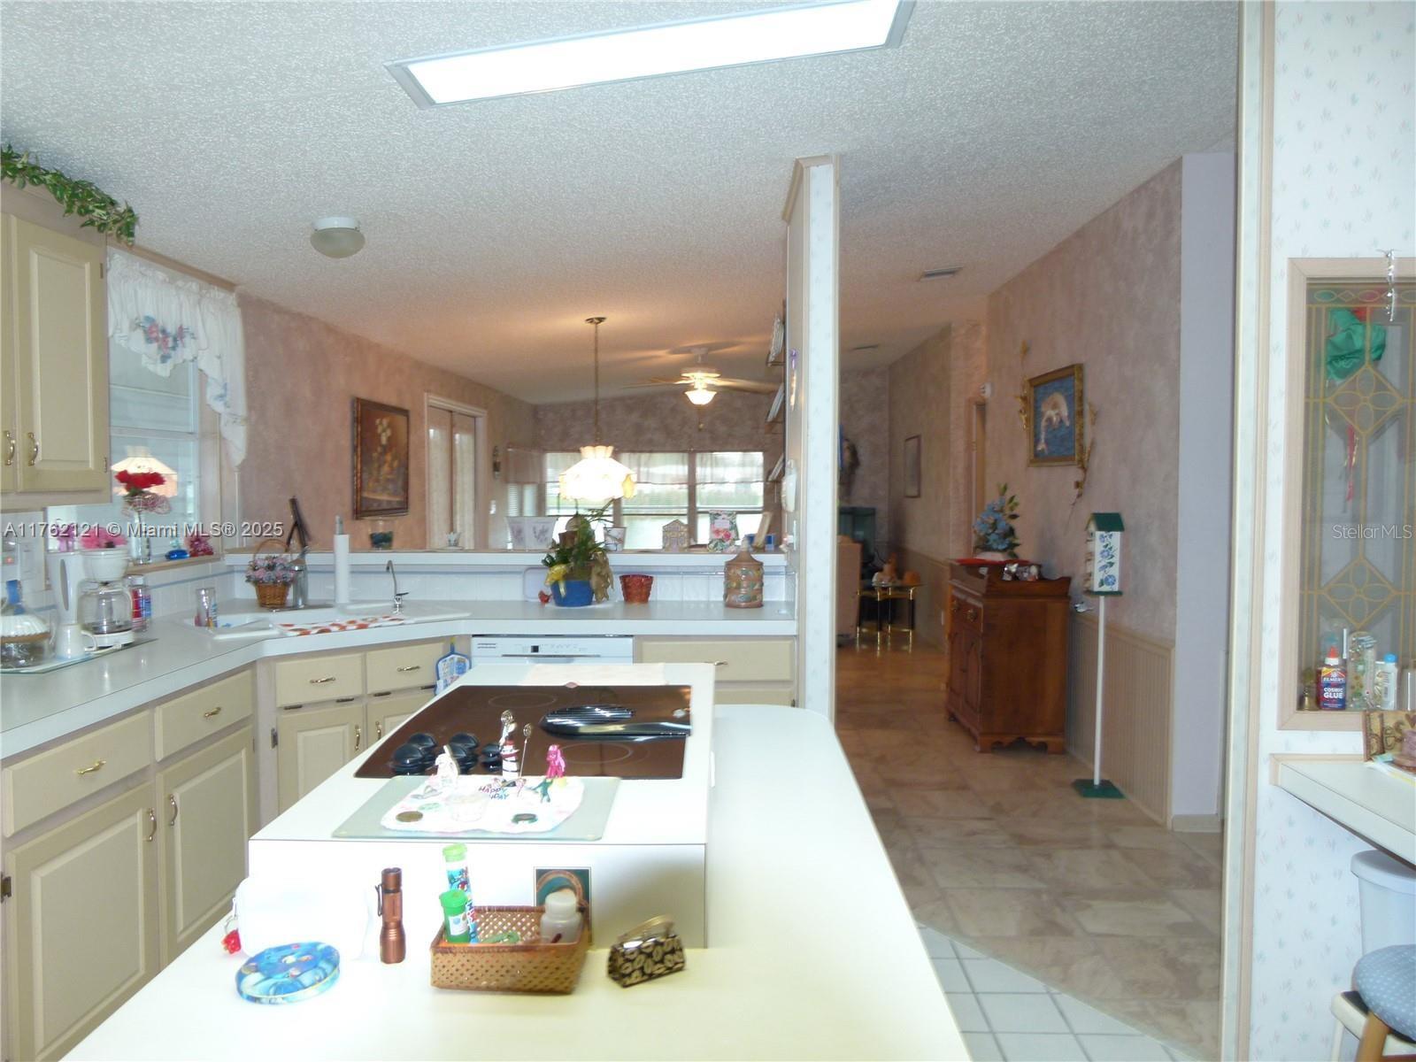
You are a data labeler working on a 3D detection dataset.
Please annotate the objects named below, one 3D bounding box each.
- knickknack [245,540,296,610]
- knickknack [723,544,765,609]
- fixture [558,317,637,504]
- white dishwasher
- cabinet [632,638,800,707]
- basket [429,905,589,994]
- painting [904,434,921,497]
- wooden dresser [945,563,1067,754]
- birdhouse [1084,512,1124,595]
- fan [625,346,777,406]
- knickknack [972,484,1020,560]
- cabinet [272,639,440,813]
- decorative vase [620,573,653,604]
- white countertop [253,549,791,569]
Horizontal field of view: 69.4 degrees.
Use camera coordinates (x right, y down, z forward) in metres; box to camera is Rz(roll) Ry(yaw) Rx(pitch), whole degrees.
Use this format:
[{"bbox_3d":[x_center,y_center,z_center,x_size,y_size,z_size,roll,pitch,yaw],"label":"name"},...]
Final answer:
[{"bbox_3d":[-1.835,0.174,4.308,0.210,0.279,0.190,0,3,1],"label":"knickknack"},{"bbox_3d":[0.151,0.187,4.293,0.168,0.258,0.168,0,3,1],"label":"knickknack"},{"bbox_3d":[-0.684,-0.749,6.340,0.485,1.139,0.485,0,3,1],"label":"fixture"},{"bbox_3d":[-0.562,0.792,4.030,0.600,0.850,0.610,0,3,1],"label":"white dishwasher"},{"bbox_3d":[0.030,0.805,4.180,0.606,0.860,0.610,0,3,1],"label":"cabinet"},{"bbox_3d":[-0.262,0.552,1.360,0.205,0.062,0.130,0,3,-1],"label":"basket"},{"bbox_3d":[1.992,-0.627,10.008,0.030,0.585,0.781,0,3,1],"label":"painting"},{"bbox_3d":[1.647,0.665,5.646,0.465,0.945,0.710,0,3,1],"label":"wooden dresser"},{"bbox_3d":[1.846,0.106,4.759,0.128,0.371,0.165,0,3,1],"label":"birdhouse"},{"bbox_3d":[-0.068,-1.253,8.385,1.280,0.477,1.280,0,3,1],"label":"fan"},{"bbox_3d":[1.614,-0.049,5.727,0.260,0.420,0.240,0,3,1],"label":"knickknack"},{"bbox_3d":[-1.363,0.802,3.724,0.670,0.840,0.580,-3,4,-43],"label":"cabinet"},{"bbox_3d":[-0.293,0.239,4.230,0.135,0.120,0.135,0,3,1],"label":"decorative vase"},{"bbox_3d":[-0.843,0.119,4.505,2.380,0.051,0.230,0,3,1],"label":"white countertop"}]

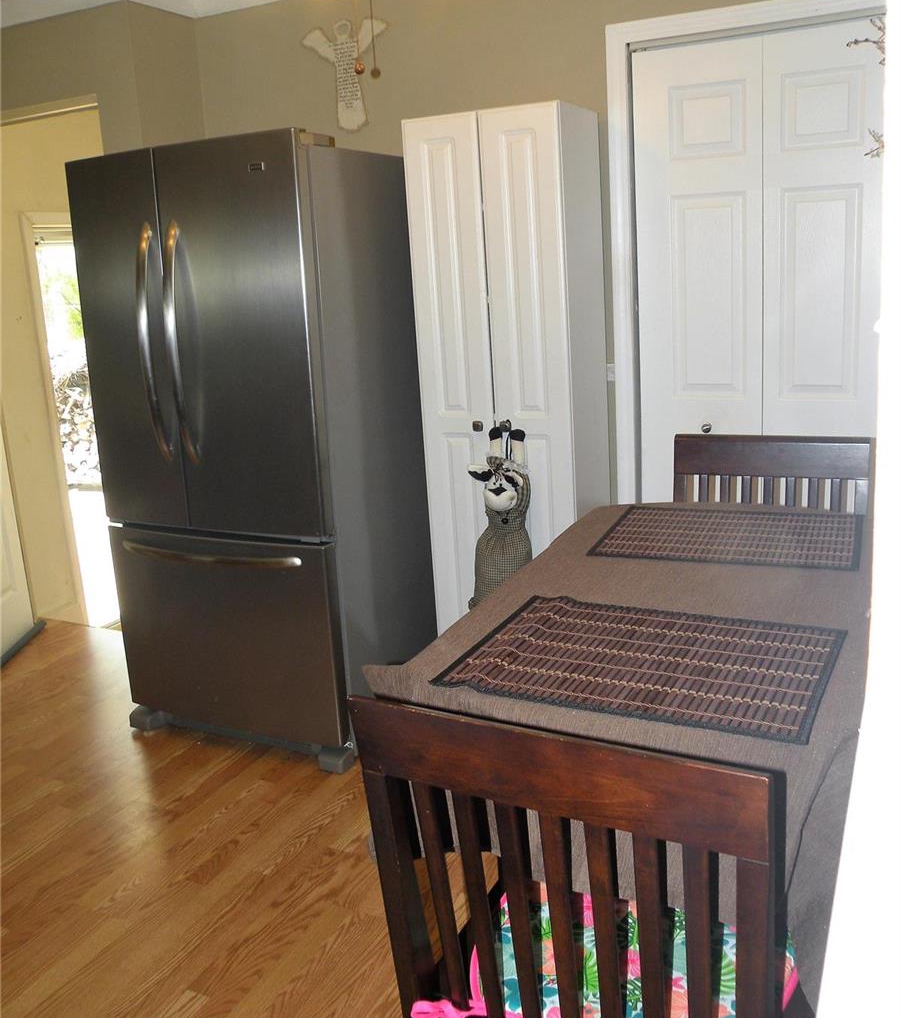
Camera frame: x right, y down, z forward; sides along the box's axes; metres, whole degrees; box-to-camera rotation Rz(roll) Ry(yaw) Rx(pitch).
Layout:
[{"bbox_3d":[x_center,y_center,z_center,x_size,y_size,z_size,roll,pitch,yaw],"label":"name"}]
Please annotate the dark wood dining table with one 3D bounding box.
[{"bbox_3d":[0.414,0.553,1.617,0.590,0.915,0.970,4,16,26],"label":"dark wood dining table"}]

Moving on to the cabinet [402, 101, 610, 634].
[{"bbox_3d":[0.203,-0.292,3.058,0.470,1.850,0.310,3,16,24],"label":"cabinet"}]

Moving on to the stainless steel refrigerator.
[{"bbox_3d":[-0.542,-0.206,3.052,0.830,1.770,0.850,4,16,26],"label":"stainless steel refrigerator"}]

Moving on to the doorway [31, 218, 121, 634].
[{"bbox_3d":[-1.528,-0.468,4.622,0.120,1.900,0.850,4,16,26],"label":"doorway"}]

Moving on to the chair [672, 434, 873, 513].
[{"bbox_3d":[0.663,0.373,2.087,0.430,1.000,0.500,4,16,26],"label":"chair"}]

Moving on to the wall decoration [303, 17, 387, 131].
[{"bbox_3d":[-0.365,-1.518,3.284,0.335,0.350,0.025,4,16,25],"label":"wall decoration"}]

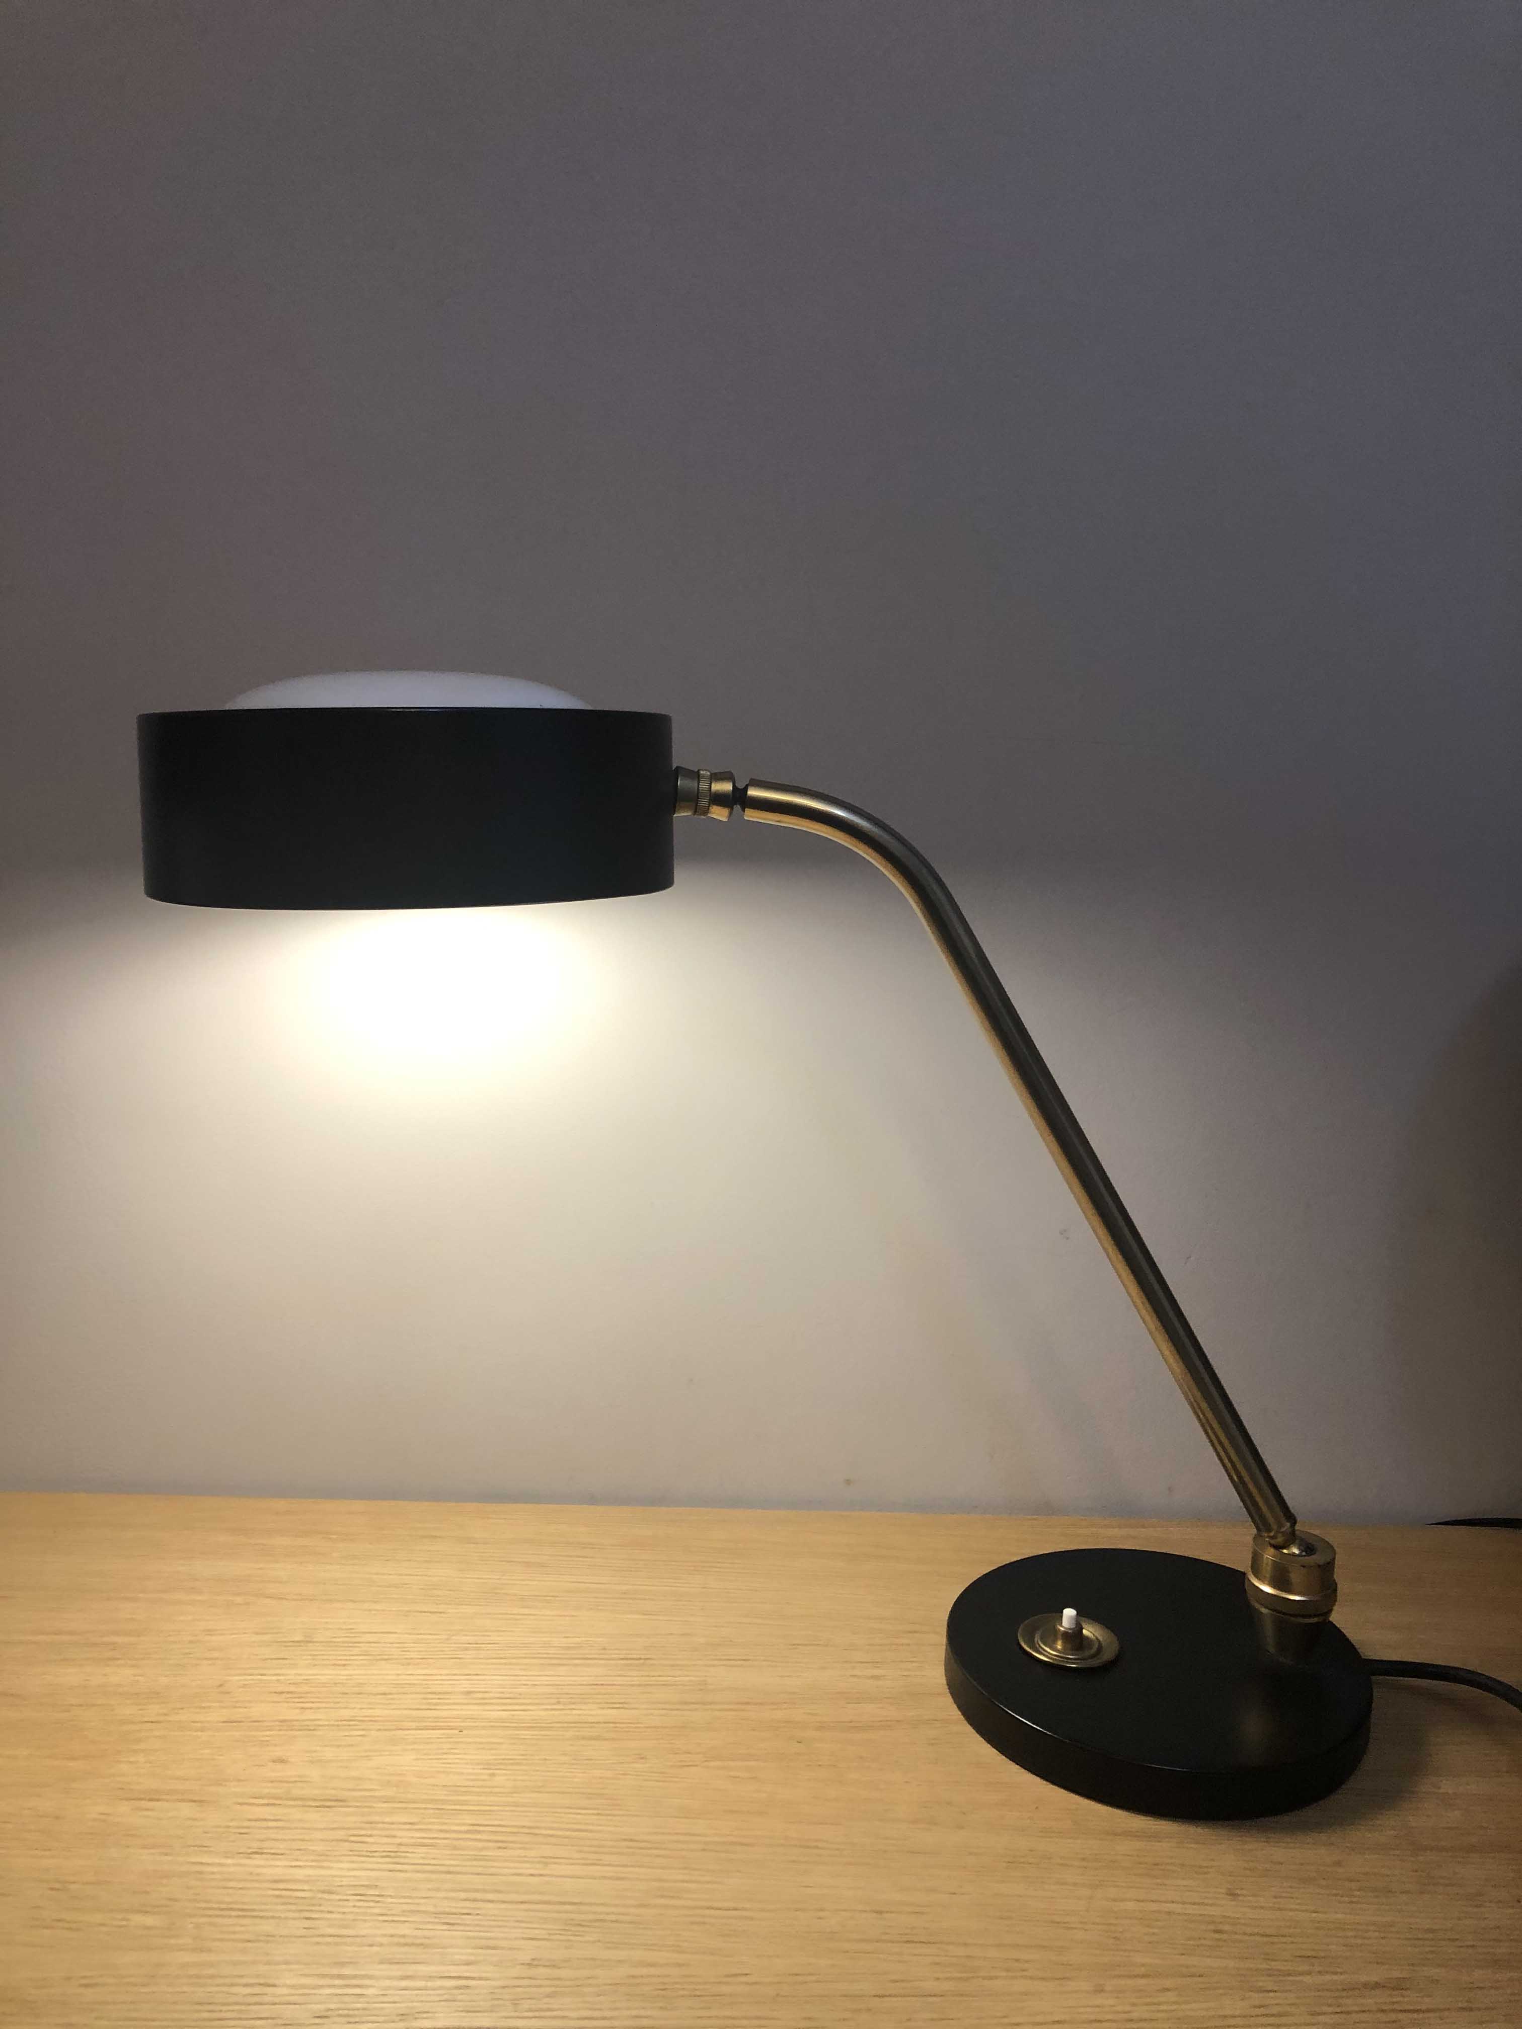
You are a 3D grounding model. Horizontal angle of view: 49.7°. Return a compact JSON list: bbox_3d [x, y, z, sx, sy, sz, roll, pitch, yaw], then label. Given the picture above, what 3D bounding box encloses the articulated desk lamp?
[{"bbox_3d":[0.011,0.072,0.621,0.472,0.387,0.187,2,9,0],"label":"articulated desk lamp"}]

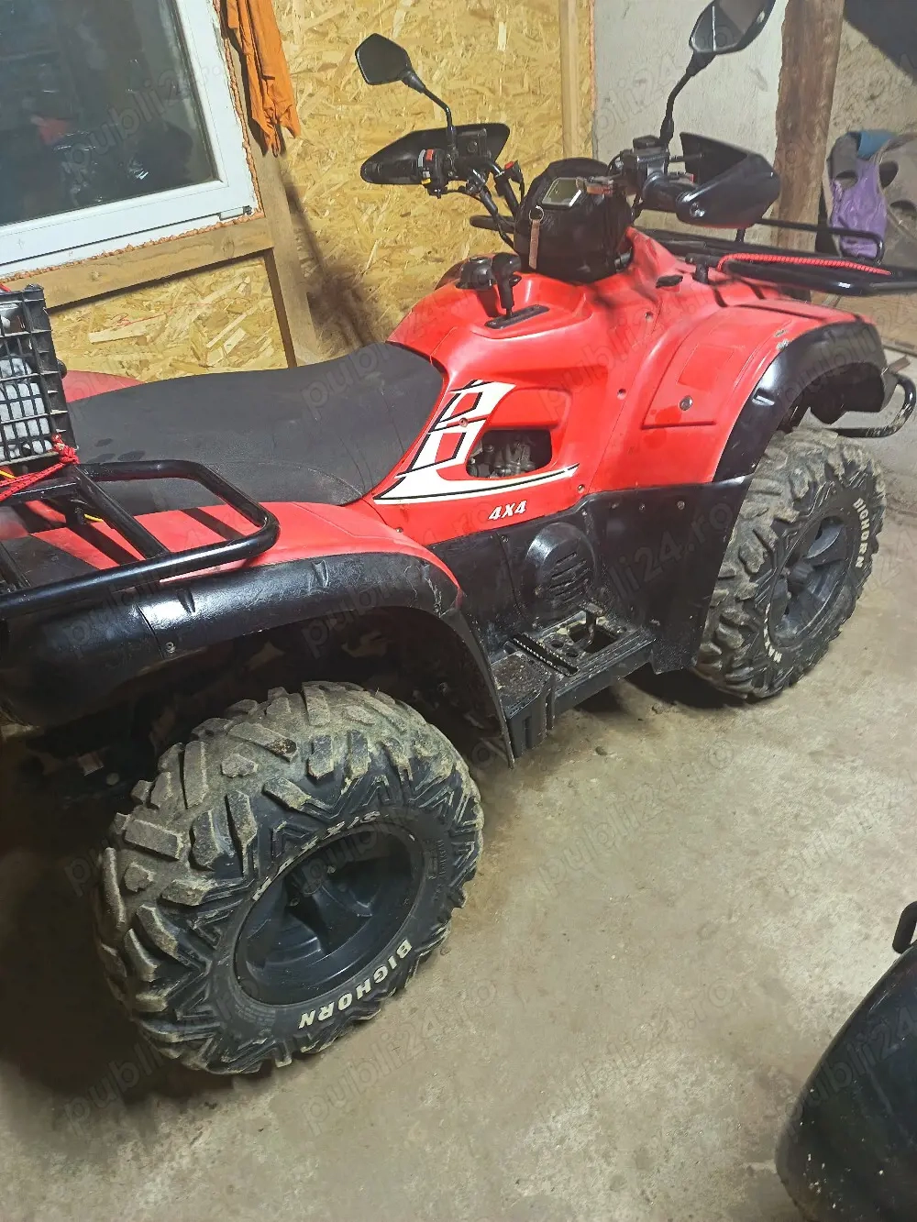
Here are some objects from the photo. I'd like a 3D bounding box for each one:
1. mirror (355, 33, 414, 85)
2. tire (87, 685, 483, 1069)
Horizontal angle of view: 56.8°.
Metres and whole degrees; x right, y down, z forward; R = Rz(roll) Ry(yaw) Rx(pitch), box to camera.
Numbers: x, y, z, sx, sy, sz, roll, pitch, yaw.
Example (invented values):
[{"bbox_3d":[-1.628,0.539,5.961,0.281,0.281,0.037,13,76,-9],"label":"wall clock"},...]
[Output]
[{"bbox_3d":[-0.160,-1.184,1.818,0.137,0.093,0.046,18,42,32],"label":"mirror"},{"bbox_3d":[-0.257,0.438,1.410,0.637,0.637,0.255,-28,40,-26],"label":"tire"}]

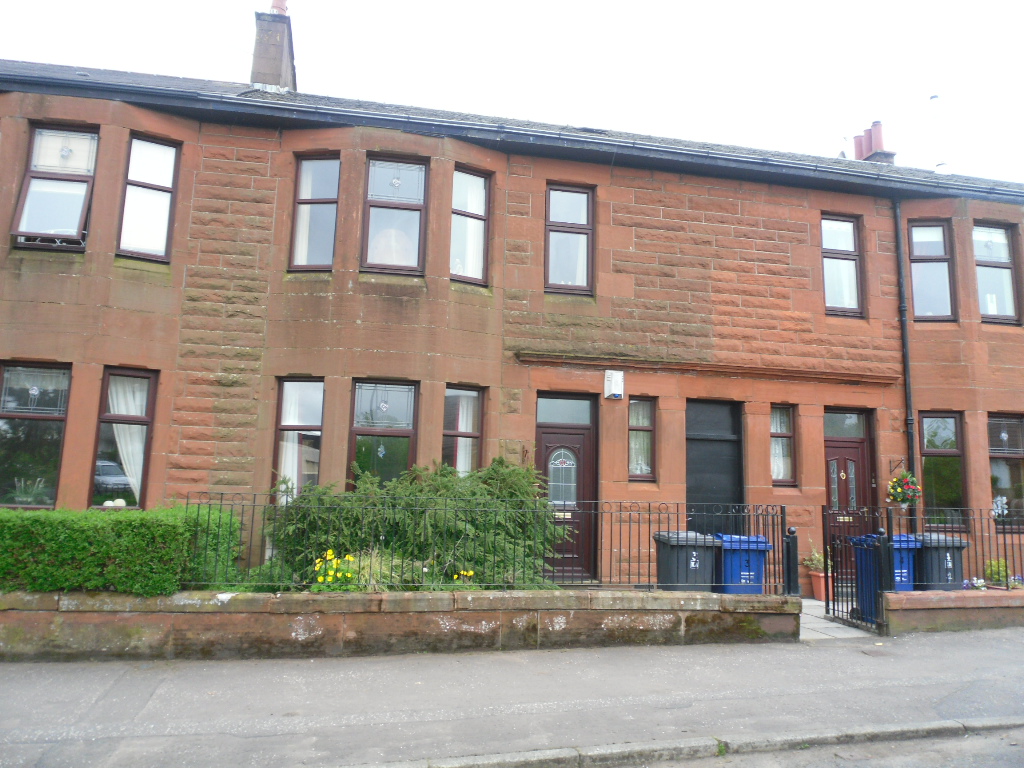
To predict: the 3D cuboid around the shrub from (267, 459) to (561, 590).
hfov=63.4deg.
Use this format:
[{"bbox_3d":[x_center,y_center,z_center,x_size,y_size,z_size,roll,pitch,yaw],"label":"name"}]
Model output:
[{"bbox_3d":[-1.125,1.626,9.568,3.200,1.600,1.500,3,-10,-10],"label":"shrub"}]

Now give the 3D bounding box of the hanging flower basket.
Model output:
[{"bbox_3d":[5.795,1.559,12.241,0.460,0.490,0.450,3,-10,-10],"label":"hanging flower basket"}]

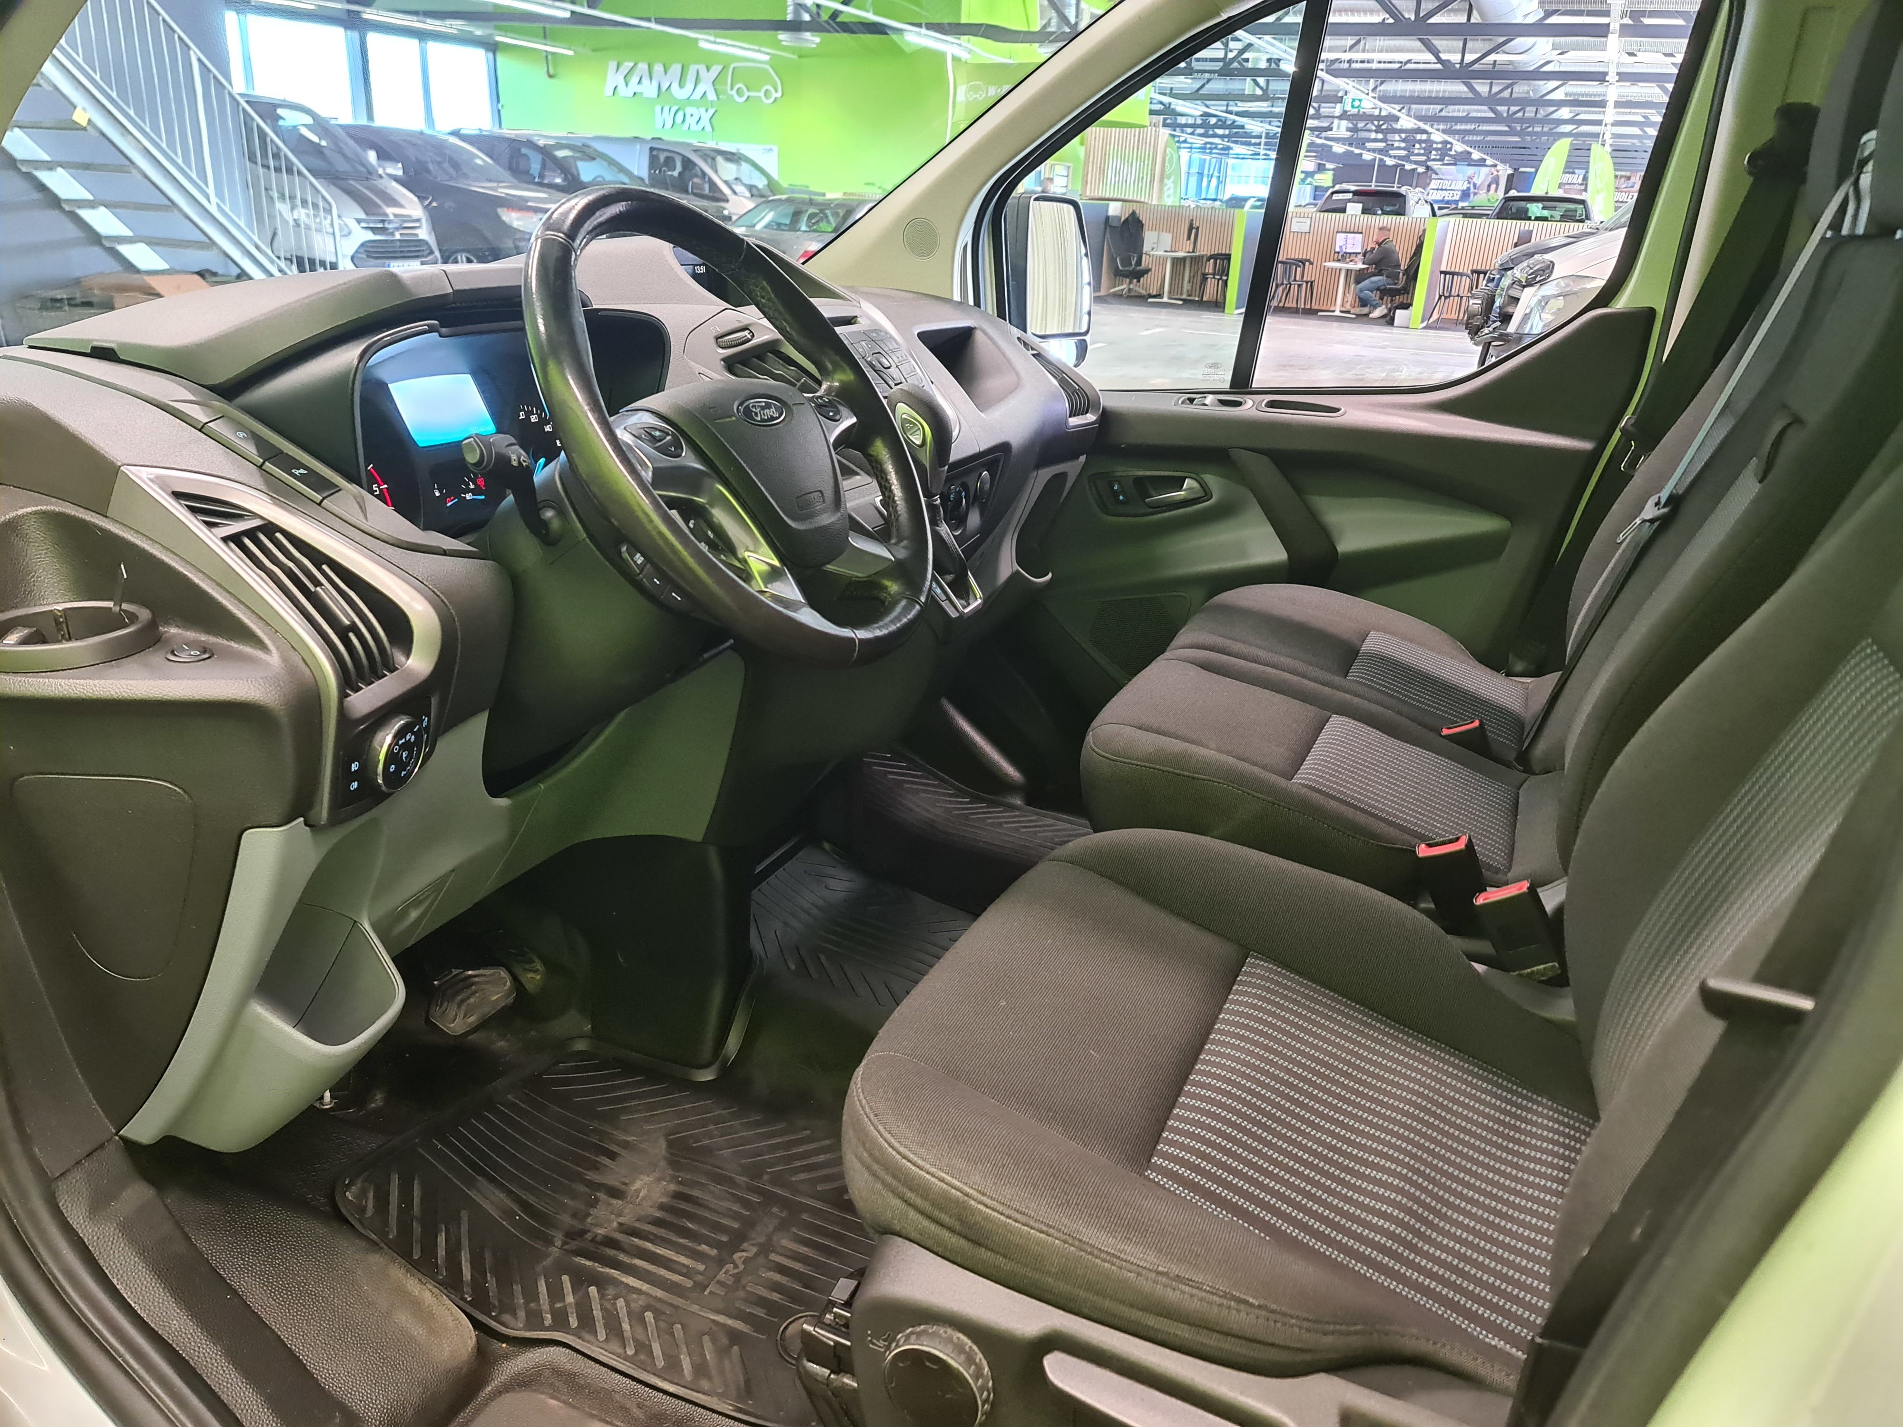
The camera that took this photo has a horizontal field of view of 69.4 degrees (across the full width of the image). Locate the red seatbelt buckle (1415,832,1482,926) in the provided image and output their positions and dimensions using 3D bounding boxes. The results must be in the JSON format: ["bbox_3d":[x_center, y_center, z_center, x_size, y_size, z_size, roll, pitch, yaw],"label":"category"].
[{"bbox_3d":[0.436,0.151,1.202,0.043,0.078,0.026,-15,10,28],"label":"red seatbelt buckle"}]

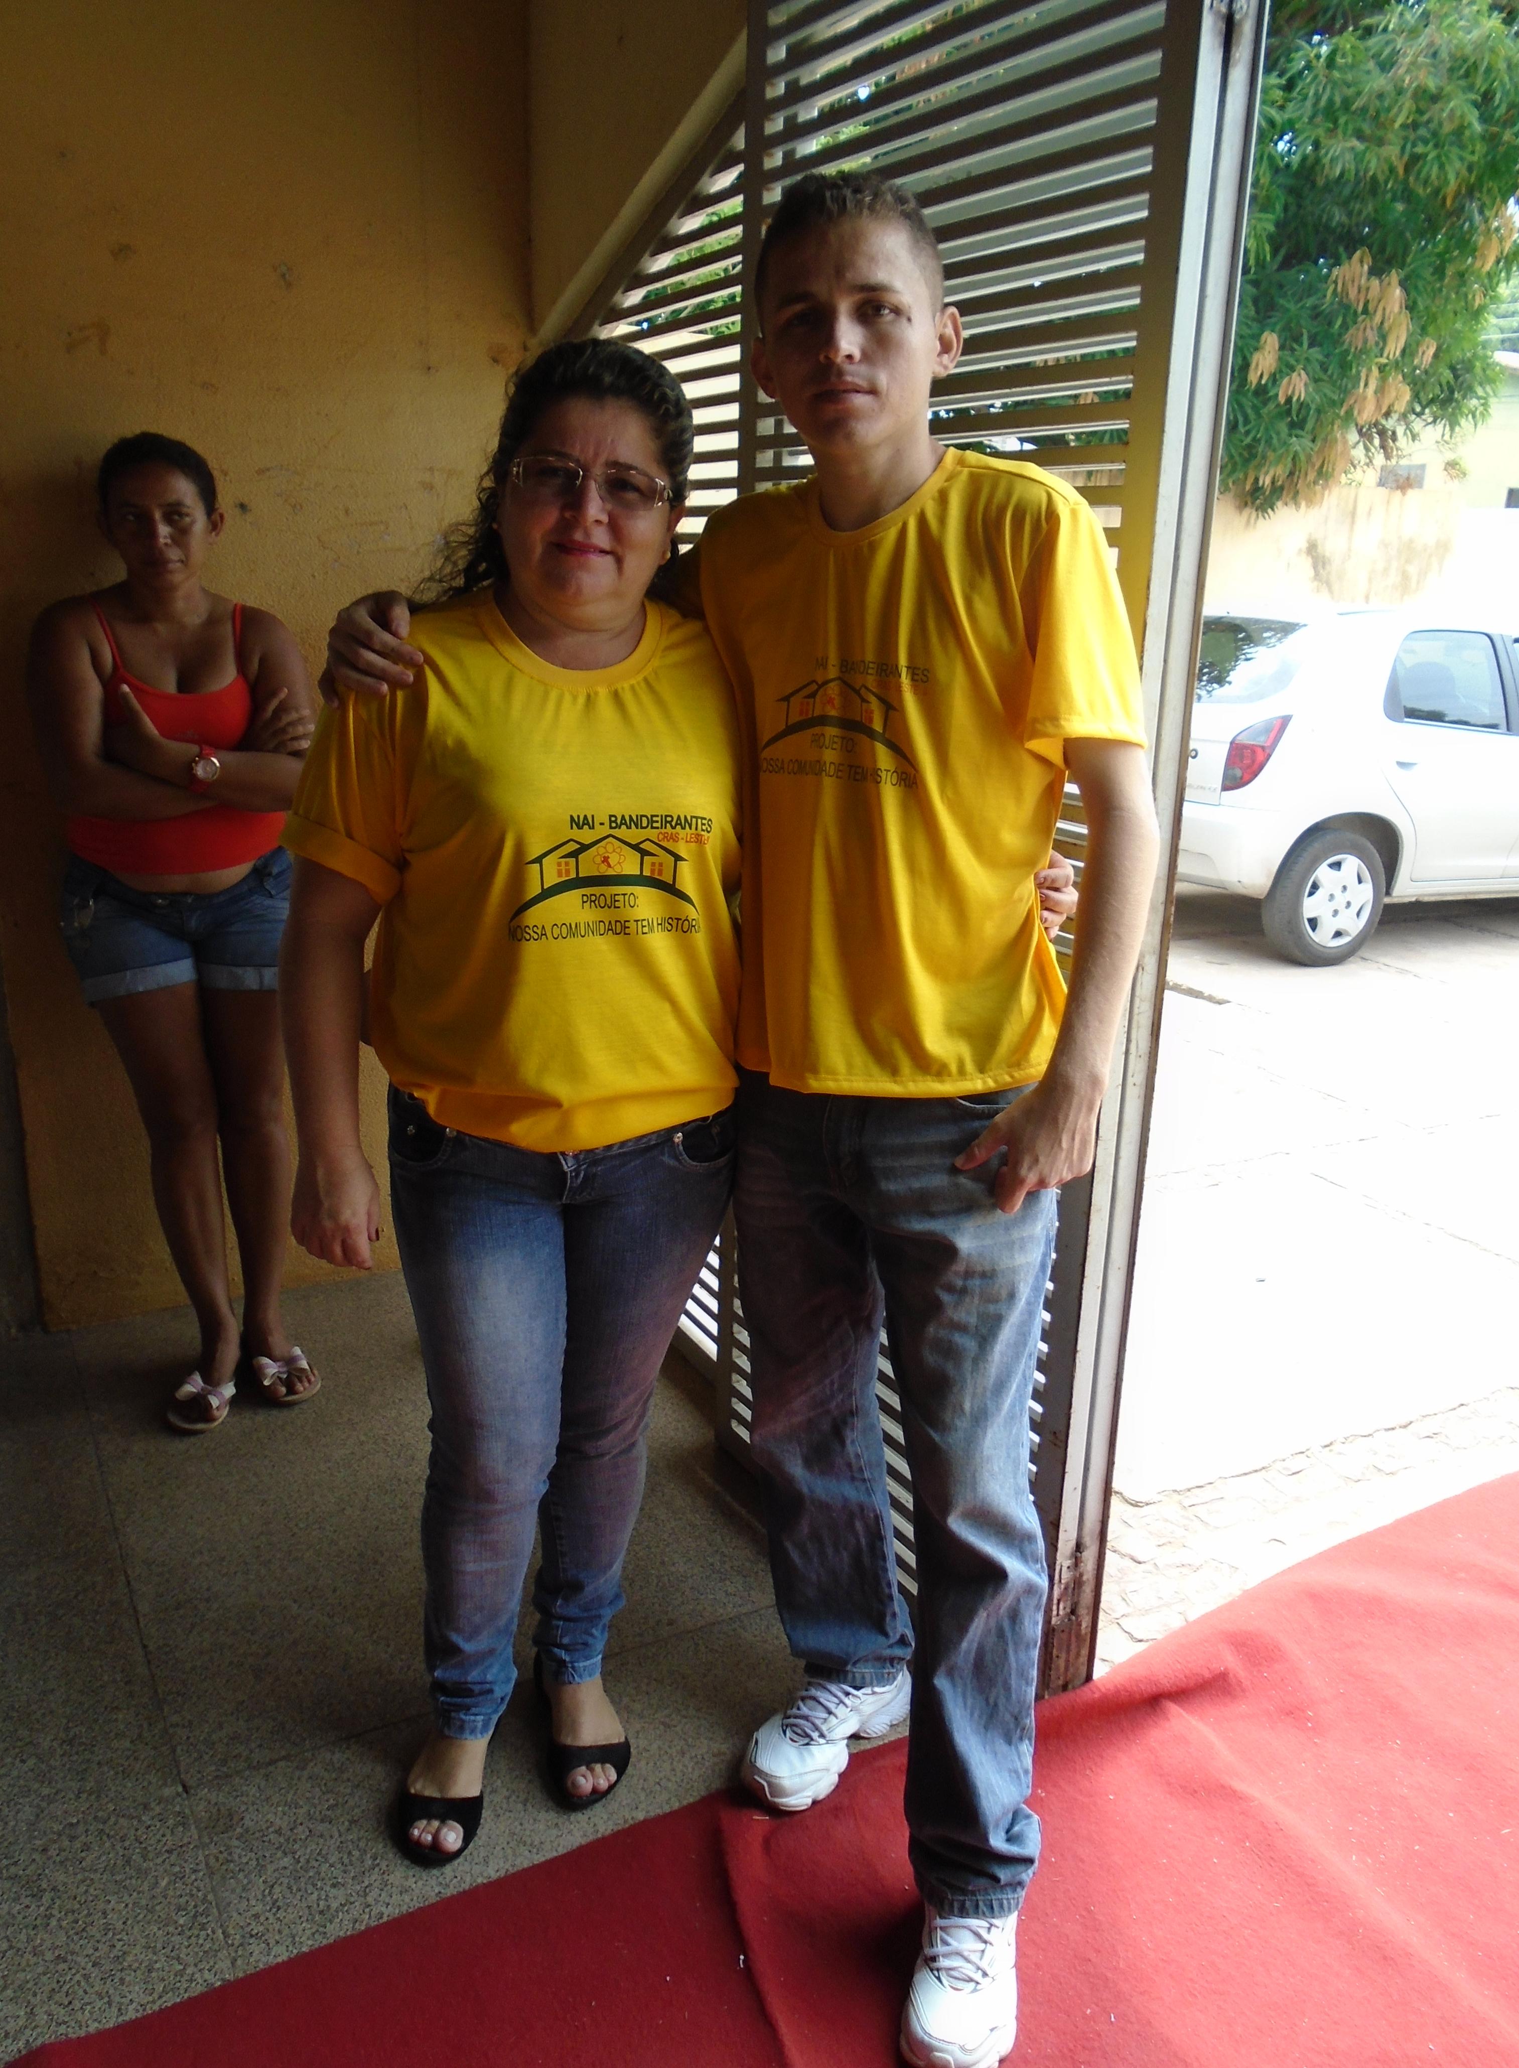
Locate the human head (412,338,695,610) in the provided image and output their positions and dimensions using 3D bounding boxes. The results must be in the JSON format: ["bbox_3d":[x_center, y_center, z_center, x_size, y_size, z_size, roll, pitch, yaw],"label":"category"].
[{"bbox_3d":[-0.191,-0.509,1.478,0.250,0.280,0.230,0,17,-6],"label":"human head"}]

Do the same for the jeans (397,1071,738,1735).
[{"bbox_3d":[-0.216,0.414,1.741,0.370,0.810,0.310,-3,17,-14],"label":"jeans"}]

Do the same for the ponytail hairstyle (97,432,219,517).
[{"bbox_3d":[-0.932,-0.859,2.433,0.180,0.160,0.190,-4,18,-18],"label":"ponytail hairstyle"}]

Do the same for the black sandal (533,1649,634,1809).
[{"bbox_3d":[-0.225,0.828,1.886,0.098,0.075,0.245,-3,17,-13],"label":"black sandal"}]

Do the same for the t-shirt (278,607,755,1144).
[{"bbox_3d":[-0.210,-0.174,1.526,0.475,0.520,0.330,-4,18,-17],"label":"t-shirt"}]

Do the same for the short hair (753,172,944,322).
[{"bbox_3d":[0.076,-0.659,1.341,0.165,0.155,0.190,4,17,7],"label":"short hair"}]

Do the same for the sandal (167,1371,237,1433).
[{"bbox_3d":[-0.928,0.584,2.638,0.100,0.065,0.240,2,17,0],"label":"sandal"}]

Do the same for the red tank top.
[{"bbox_3d":[-0.937,-0.479,2.506,0.345,0.420,0.240,-5,18,-20],"label":"red tank top"}]

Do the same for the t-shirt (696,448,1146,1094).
[{"bbox_3d":[0.119,-0.247,1.470,0.450,0.590,0.280,6,17,14],"label":"t-shirt"}]

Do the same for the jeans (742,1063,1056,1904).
[{"bbox_3d":[0.138,0.433,1.675,0.345,0.890,0.390,5,17,12],"label":"jeans"}]

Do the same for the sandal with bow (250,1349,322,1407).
[{"bbox_3d":[-0.834,0.563,2.715,0.100,0.065,0.240,-6,18,-24],"label":"sandal with bow"}]

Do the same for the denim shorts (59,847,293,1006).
[{"bbox_3d":[-0.950,-0.186,2.573,0.390,0.250,0.270,-5,18,-20],"label":"denim shorts"}]

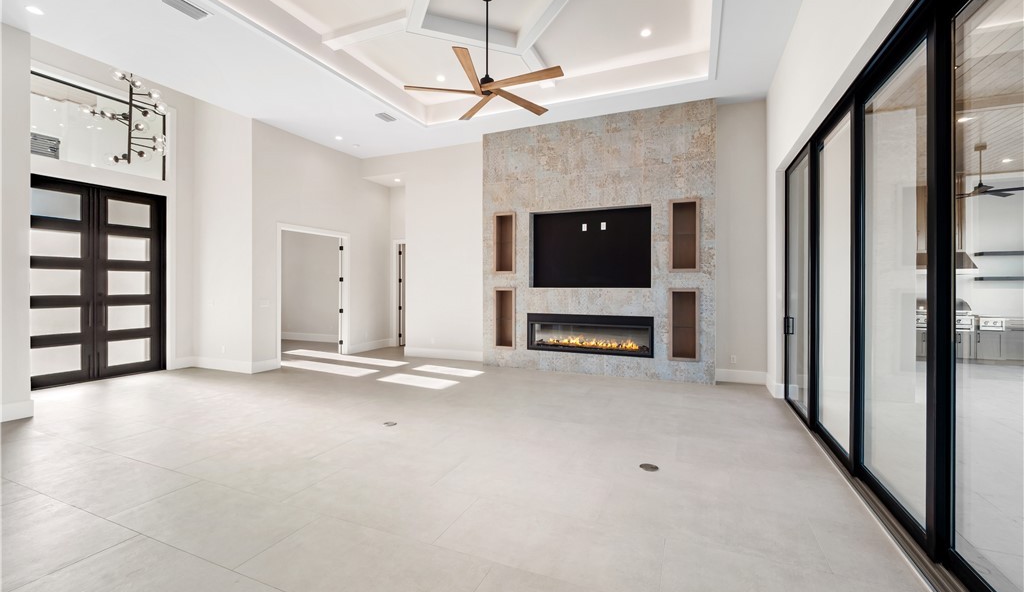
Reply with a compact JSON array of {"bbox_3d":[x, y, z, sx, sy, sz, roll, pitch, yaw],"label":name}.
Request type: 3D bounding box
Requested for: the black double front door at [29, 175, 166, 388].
[{"bbox_3d":[-6.459,-0.196,6.422,0.120,3.051,1.854,0,1,23],"label":"black double front door"}]

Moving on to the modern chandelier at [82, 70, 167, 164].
[{"bbox_3d":[-5.718,-2.648,6.127,0.980,1.380,0.980,0,1,23],"label":"modern chandelier"}]

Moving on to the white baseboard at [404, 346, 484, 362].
[{"bbox_3d":[-1.313,1.165,8.194,1.955,0.190,0.020,0,1,23],"label":"white baseboard"}]

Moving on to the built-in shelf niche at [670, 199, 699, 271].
[{"bbox_3d":[2.669,-0.943,6.417,0.415,1.100,0.240,0,1,23],"label":"built-in shelf niche"}]

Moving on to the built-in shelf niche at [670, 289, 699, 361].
[{"bbox_3d":[2.667,0.422,6.418,0.415,1.100,0.240,0,1,23],"label":"built-in shelf niche"}]

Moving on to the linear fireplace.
[{"bbox_3d":[1.289,0.633,6.936,2.083,0.637,0.280,0,1,23],"label":"linear fireplace"}]

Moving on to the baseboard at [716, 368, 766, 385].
[{"bbox_3d":[3.398,1.209,6.186,0.684,0.190,0.020,0,1,23],"label":"baseboard"}]

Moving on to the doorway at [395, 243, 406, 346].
[{"bbox_3d":[-2.346,-0.050,9.794,1.000,2.530,0.140,0,1,23],"label":"doorway"}]

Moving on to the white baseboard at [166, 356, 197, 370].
[{"bbox_3d":[-5.859,1.204,7.367,0.020,0.190,0.395,0,1,23],"label":"white baseboard"}]

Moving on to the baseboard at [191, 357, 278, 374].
[{"bbox_3d":[-4.929,1.189,7.356,1.570,0.205,0.482,0,1,23],"label":"baseboard"}]

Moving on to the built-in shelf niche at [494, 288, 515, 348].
[{"bbox_3d":[-0.086,0.406,7.576,0.415,1.100,0.240,0,1,23],"label":"built-in shelf niche"}]

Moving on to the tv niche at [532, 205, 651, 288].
[{"bbox_3d":[1.274,-0.776,6.902,2.007,1.290,0.180,0,1,23],"label":"tv niche"}]

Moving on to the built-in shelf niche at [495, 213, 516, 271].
[{"bbox_3d":[-0.086,-0.956,7.576,0.415,1.100,0.240,0,1,23],"label":"built-in shelf niche"}]

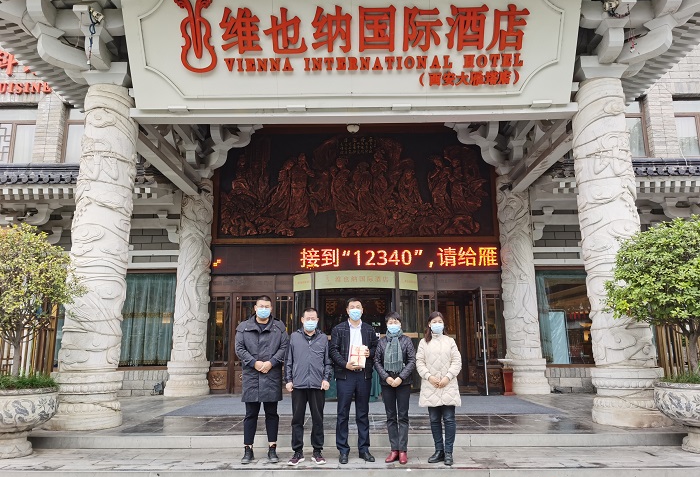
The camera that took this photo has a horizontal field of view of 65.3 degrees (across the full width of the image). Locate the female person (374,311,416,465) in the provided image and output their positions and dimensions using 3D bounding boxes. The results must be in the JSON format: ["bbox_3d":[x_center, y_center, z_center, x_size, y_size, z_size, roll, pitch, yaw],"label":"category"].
[{"bbox_3d":[0.509,1.641,6.136,0.458,1.618,0.360,-1,-10,2],"label":"female person"}]

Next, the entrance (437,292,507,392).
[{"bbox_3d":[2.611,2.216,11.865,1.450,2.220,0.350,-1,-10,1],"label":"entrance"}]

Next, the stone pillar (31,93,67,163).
[{"bbox_3d":[-7.286,-2.642,13.327,0.560,1.900,0.300,-1,-10,1],"label":"stone pillar"}]

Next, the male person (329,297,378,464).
[{"bbox_3d":[0.044,1.567,6.167,0.538,1.783,0.400,-1,-10,0],"label":"male person"}]

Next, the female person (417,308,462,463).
[{"bbox_3d":[0.980,1.623,6.028,0.488,1.609,0.360,-1,-10,5],"label":"female person"}]

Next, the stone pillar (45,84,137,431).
[{"bbox_3d":[-3.777,0.183,8.144,0.980,4.980,0.980,-1,-10,1],"label":"stone pillar"}]

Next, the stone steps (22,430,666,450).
[{"bbox_3d":[0.044,2.533,6.907,8.300,0.147,0.360,-1,-10,1],"label":"stone steps"}]

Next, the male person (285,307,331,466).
[{"bbox_3d":[-0.461,1.620,6.103,0.501,1.663,0.340,0,-10,-2],"label":"male person"}]

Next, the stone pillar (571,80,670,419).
[{"bbox_3d":[3.892,0.094,8.039,0.980,5.000,0.980,-1,-10,1],"label":"stone pillar"}]

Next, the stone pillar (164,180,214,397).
[{"bbox_3d":[-3.586,1.023,12.360,0.960,4.840,0.960,-1,-10,1],"label":"stone pillar"}]

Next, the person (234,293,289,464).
[{"bbox_3d":[-0.995,1.564,6.204,0.593,1.817,0.380,0,-10,-4],"label":"person"}]

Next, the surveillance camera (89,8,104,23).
[{"bbox_3d":[-3.763,-3.309,8.121,0.250,0.140,0.140,30,1,22],"label":"surveillance camera"}]

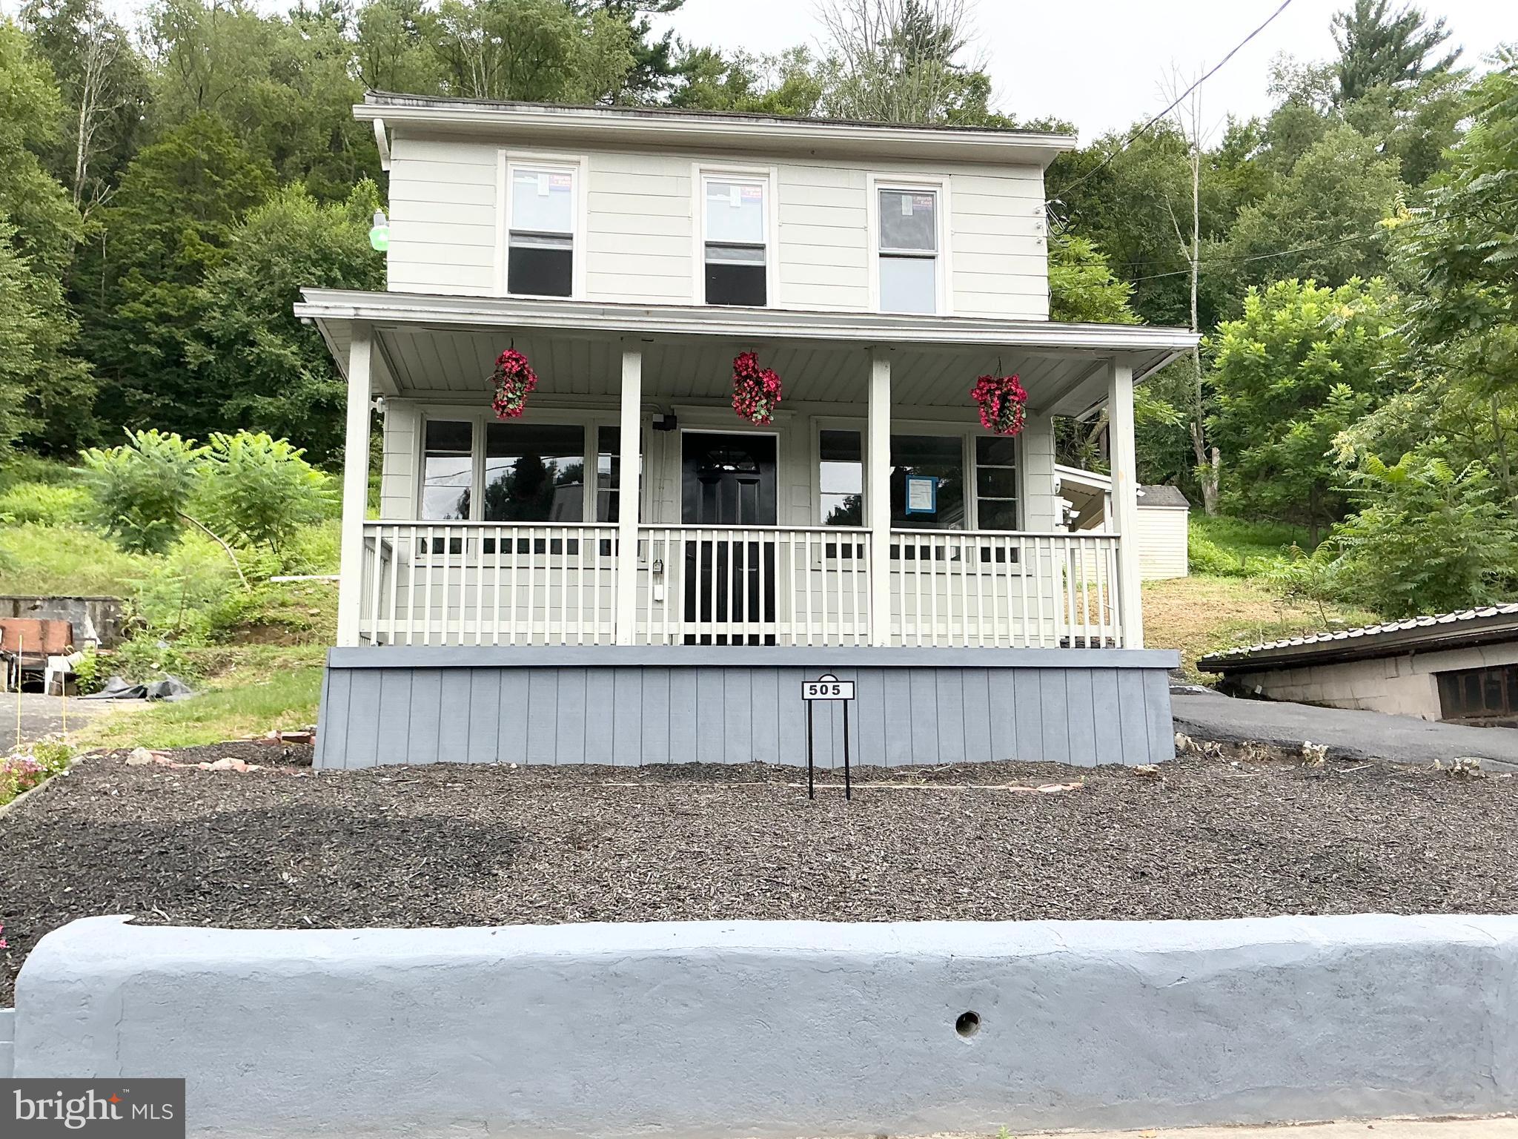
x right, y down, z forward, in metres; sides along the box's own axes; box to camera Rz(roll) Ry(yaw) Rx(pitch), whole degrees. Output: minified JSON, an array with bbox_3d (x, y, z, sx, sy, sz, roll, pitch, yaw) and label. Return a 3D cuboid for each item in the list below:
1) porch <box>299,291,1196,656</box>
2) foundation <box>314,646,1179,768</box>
[{"bbox_3d":[-0.067,-0.689,10.044,6.777,2.788,2.171,1,-8,-7],"label":"porch"},{"bbox_3d":[-0.018,1.141,10.013,6.464,0.879,1.768,1,-8,-7],"label":"foundation"}]

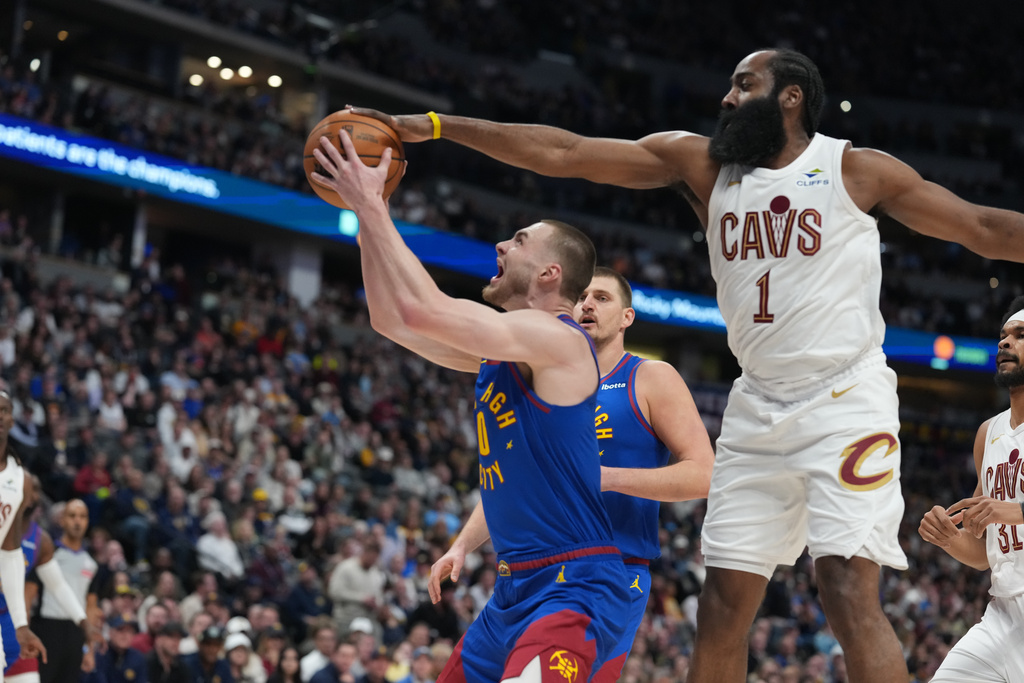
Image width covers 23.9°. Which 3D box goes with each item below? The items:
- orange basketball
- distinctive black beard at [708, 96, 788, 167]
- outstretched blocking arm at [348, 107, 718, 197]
[{"bbox_3d":[-0.373,-0.431,5.740,0.240,0.240,0.240,3,-10,0],"label":"orange basketball"},{"bbox_3d":[0.555,-0.496,5.700,0.165,0.170,0.165,7,-10,-20],"label":"distinctive black beard"},{"bbox_3d":[0.049,-0.461,5.740,0.880,0.165,0.170,7,-10,-1],"label":"outstretched blocking arm"}]

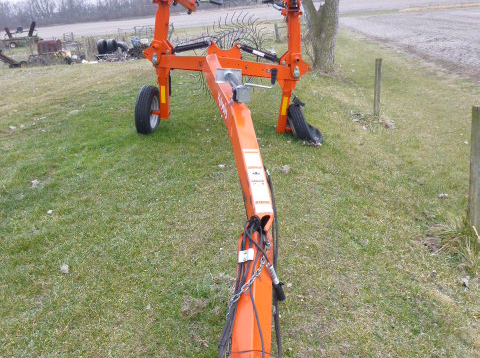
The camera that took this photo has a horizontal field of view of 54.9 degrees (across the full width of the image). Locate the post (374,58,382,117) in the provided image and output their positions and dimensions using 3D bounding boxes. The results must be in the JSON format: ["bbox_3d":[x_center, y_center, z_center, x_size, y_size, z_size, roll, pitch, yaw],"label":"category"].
[{"bbox_3d":[1.882,-1.238,6.309,0.090,0.800,0.090,1,22,16],"label":"post"}]

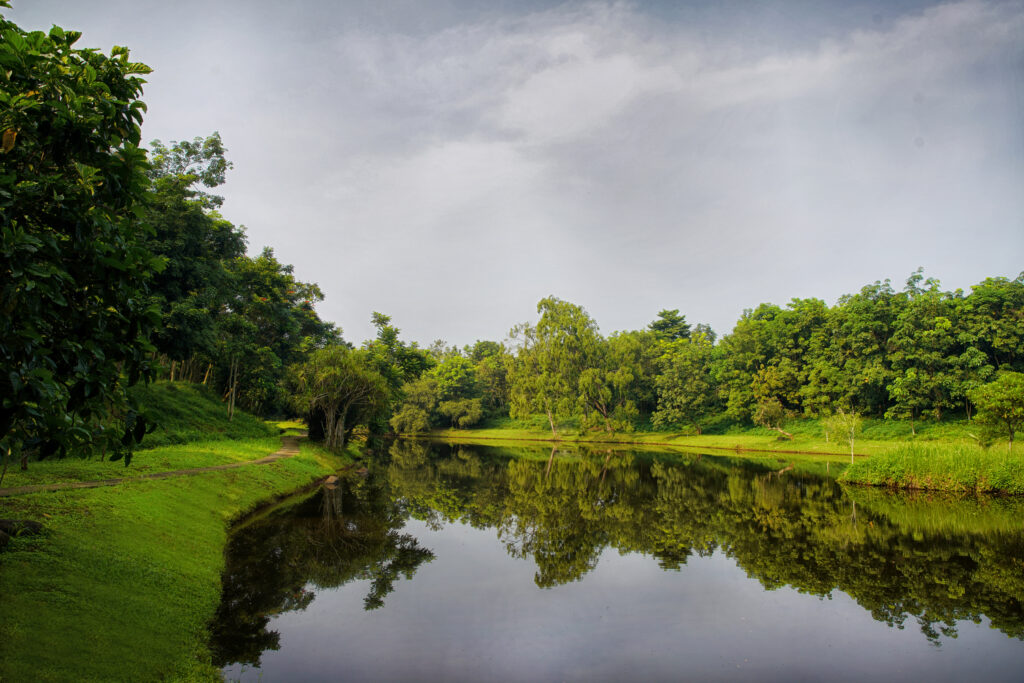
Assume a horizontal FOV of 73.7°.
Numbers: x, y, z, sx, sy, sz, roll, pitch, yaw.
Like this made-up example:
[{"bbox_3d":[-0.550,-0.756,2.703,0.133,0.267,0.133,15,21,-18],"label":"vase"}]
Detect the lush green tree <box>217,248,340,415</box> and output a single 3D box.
[{"bbox_3d":[-12.070,-0.410,35.000,6.060,8.920,6.000,2,-6,-19],"label":"lush green tree"}]

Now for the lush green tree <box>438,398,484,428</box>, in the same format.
[{"bbox_3d":[-3.920,5.590,53.000,3.490,2.330,3.200,1,-5,-4],"label":"lush green tree"}]

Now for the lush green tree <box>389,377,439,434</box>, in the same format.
[{"bbox_3d":[-7.650,4.970,53.000,3.780,4.500,3.900,1,-5,-8],"label":"lush green tree"}]

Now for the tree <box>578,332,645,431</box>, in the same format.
[{"bbox_3d":[6.930,2.950,48.000,4.660,7.170,4.700,0,-5,8],"label":"tree"}]

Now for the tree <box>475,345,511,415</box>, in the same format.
[{"bbox_3d":[-1.540,3.420,57.000,3.440,6.350,3.600,1,-5,-2],"label":"tree"}]

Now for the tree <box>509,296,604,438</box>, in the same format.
[{"bbox_3d":[3.090,1.780,48.500,6.540,9.950,6.000,0,-5,4],"label":"tree"}]

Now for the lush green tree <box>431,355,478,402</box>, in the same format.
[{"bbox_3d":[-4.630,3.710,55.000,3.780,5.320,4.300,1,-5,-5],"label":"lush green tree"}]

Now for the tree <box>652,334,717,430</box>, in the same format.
[{"bbox_3d":[12.000,2.850,47.500,4.300,6.960,4.500,-1,-5,14],"label":"tree"}]

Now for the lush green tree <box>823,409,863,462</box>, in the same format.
[{"bbox_3d":[13.070,3.760,27.000,1.470,2.210,1.500,-2,-6,26],"label":"lush green tree"}]

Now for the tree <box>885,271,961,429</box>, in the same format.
[{"bbox_3d":[23.450,0.460,39.000,3.940,9.030,4.600,-3,-6,31],"label":"tree"}]

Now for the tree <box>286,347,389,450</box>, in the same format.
[{"bbox_3d":[-7.280,2.380,28.500,4.110,4.340,4.200,2,-5,-14],"label":"tree"}]

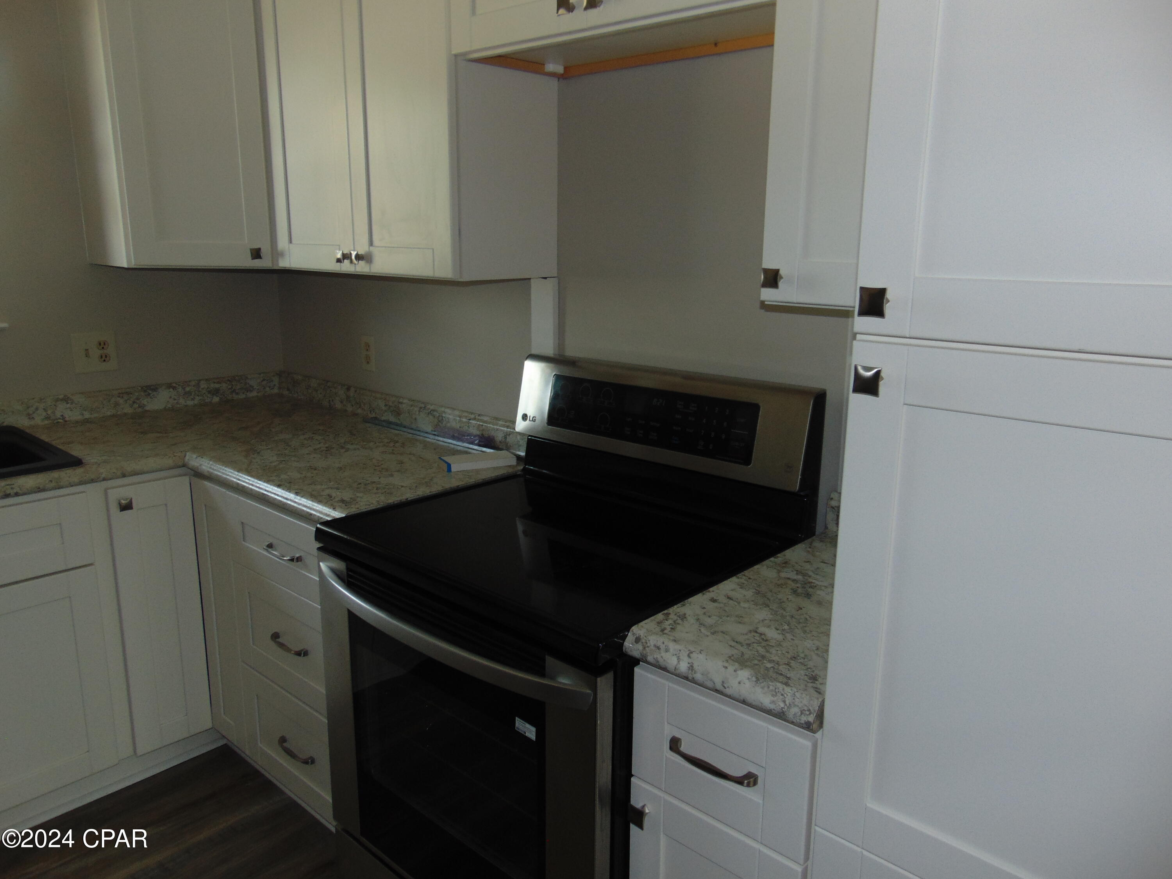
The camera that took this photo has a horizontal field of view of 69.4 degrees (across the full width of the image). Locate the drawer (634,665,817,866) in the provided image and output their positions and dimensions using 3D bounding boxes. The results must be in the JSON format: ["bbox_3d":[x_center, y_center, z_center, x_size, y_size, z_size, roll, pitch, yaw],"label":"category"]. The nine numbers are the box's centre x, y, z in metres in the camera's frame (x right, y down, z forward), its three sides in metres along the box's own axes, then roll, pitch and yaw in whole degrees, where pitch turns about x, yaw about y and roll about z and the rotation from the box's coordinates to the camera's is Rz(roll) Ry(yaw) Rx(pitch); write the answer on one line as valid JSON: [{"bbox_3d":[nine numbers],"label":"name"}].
[{"bbox_3d":[0.322,0.407,1.317,0.286,0.182,0.447,12,17,41],"label":"drawer"}]

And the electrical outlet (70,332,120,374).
[{"bbox_3d":[-1.508,-0.266,2.601,0.010,0.117,0.118,12,17,41],"label":"electrical outlet"}]

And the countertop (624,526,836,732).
[{"bbox_3d":[0.382,0.273,1.361,0.306,0.040,0.632,12,17,41],"label":"countertop"}]

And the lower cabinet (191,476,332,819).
[{"bbox_3d":[-0.581,0.481,2.305,0.741,0.805,0.600,12,17,41],"label":"lower cabinet"}]

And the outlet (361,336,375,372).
[{"bbox_3d":[-0.697,-0.272,2.688,0.070,0.114,0.010,12,17,41],"label":"outlet"}]

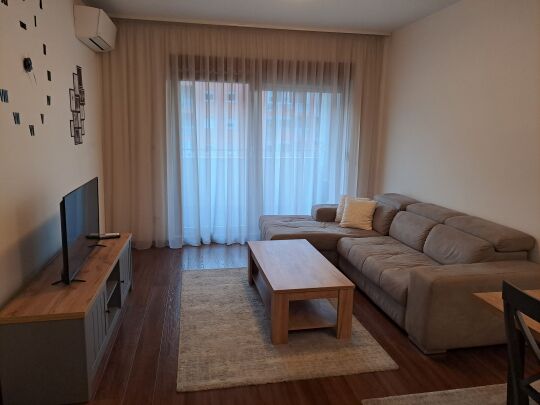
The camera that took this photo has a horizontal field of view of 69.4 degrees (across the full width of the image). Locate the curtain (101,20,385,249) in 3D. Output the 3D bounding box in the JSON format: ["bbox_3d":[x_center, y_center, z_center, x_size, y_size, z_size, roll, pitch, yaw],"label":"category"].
[{"bbox_3d":[-0.227,-0.785,4.841,3.461,2.660,0.140,-1,10,-11],"label":"curtain"}]

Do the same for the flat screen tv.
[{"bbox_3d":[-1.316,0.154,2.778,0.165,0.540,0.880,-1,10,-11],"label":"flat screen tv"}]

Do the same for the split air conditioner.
[{"bbox_3d":[-1.718,-1.699,3.905,0.215,0.280,0.800,-1,10,-11],"label":"split air conditioner"}]

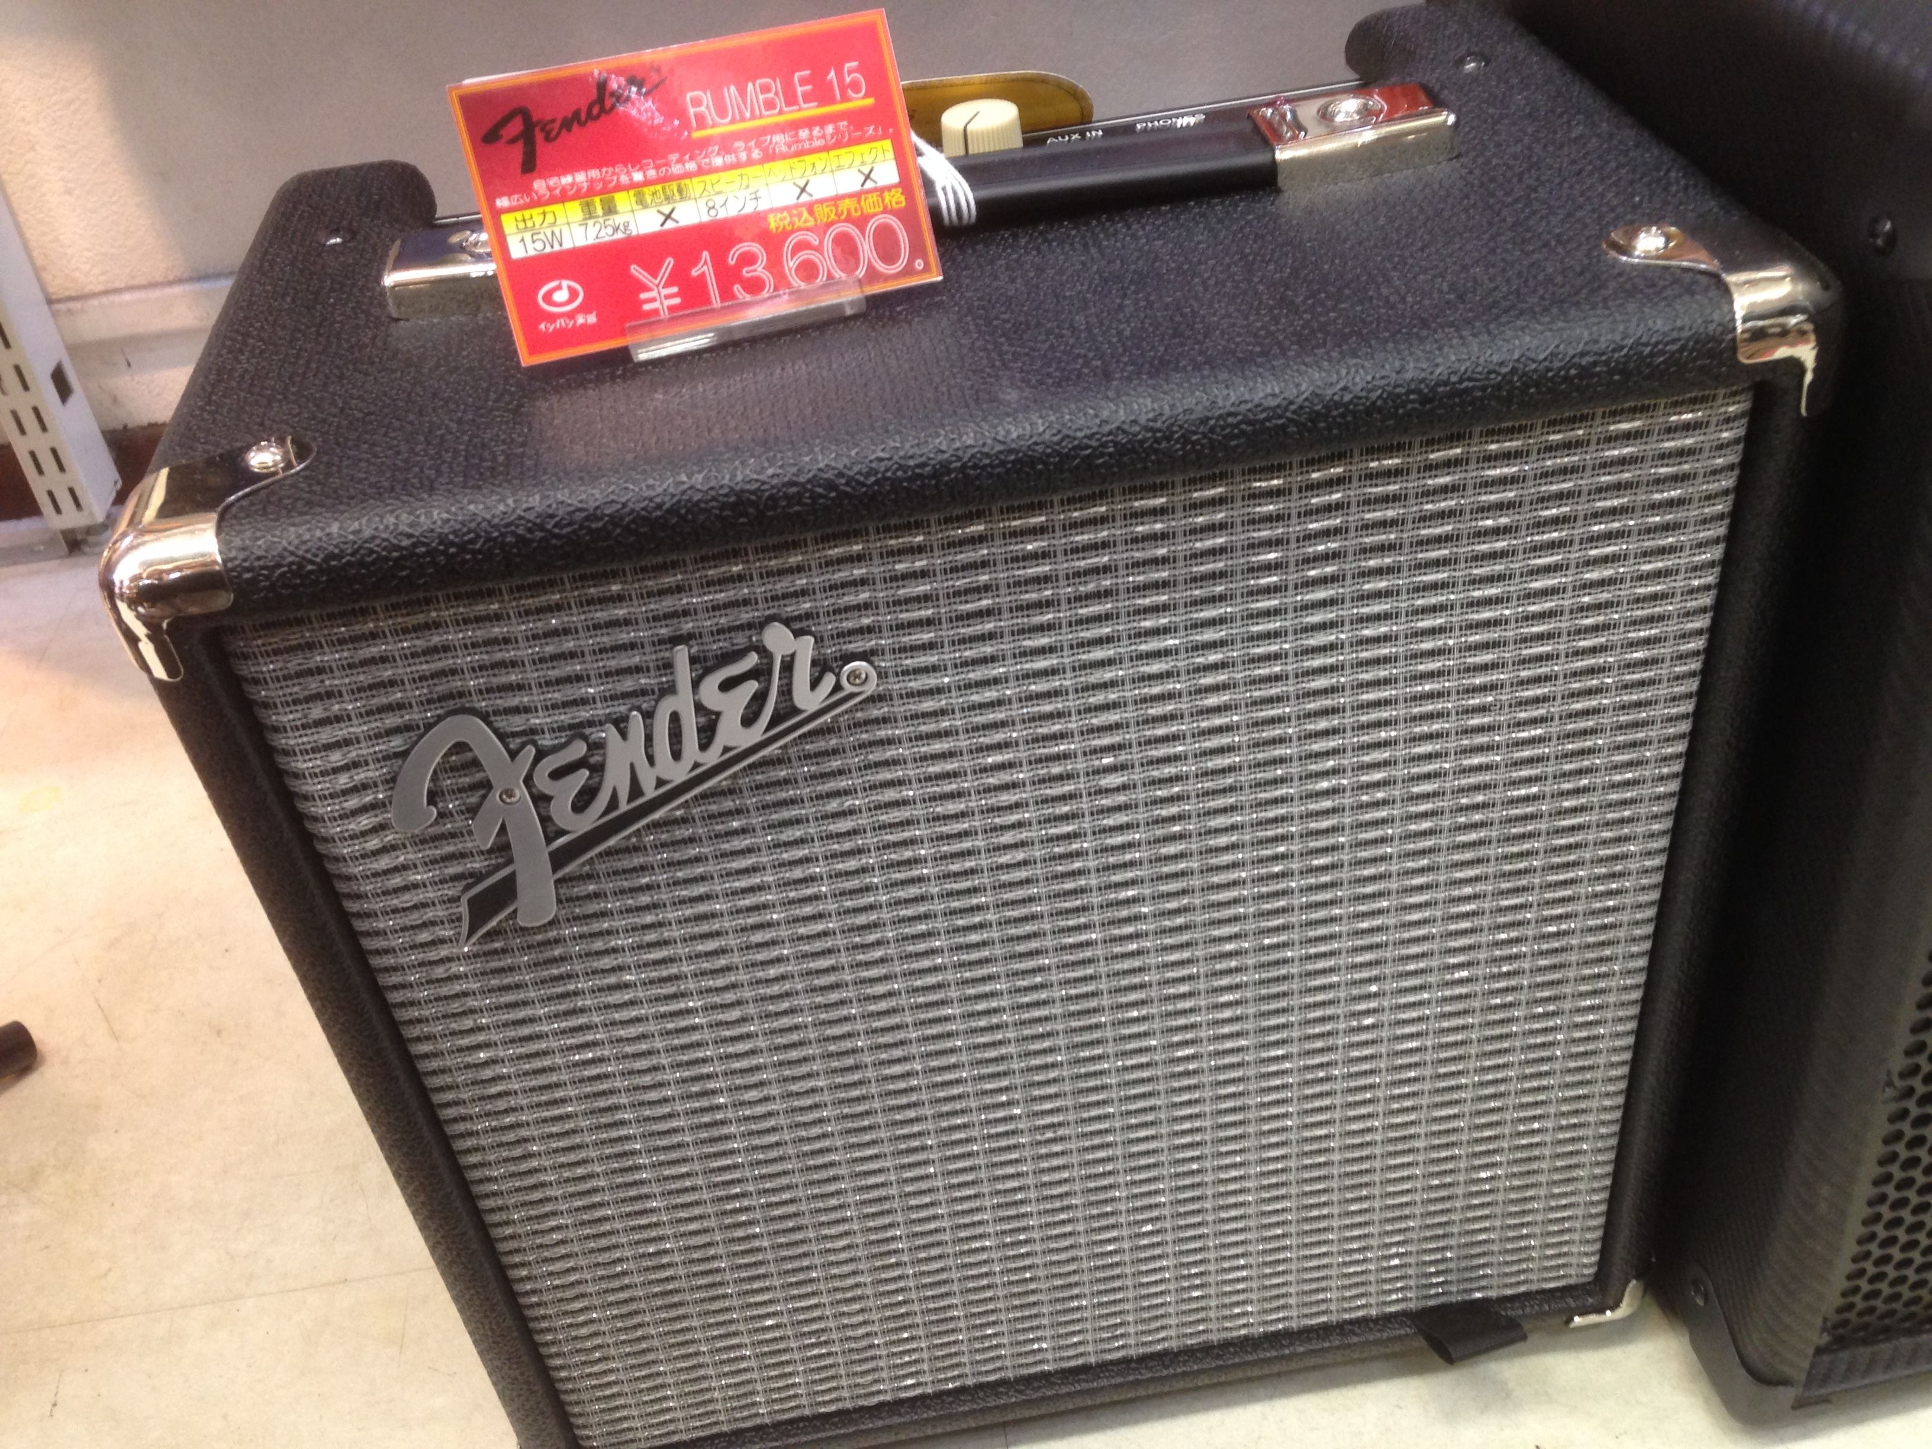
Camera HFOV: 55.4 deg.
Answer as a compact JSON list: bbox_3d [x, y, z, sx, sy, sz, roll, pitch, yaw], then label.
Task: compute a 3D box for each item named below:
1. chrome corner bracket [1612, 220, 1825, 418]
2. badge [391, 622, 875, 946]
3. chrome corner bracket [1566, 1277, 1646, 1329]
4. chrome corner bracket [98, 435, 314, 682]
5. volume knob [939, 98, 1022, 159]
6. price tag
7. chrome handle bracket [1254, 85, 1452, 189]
[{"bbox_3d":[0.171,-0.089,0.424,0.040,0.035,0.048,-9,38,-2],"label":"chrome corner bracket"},{"bbox_3d":[-0.077,0.014,0.439,0.119,0.083,0.005,-9,38,-2],"label":"badge"},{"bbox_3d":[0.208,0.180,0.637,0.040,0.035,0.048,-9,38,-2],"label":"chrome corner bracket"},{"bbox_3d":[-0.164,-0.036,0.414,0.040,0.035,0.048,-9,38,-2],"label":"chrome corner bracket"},{"bbox_3d":[0.005,-0.166,0.528,0.024,0.017,0.024,-5,38,4],"label":"volume knob"},{"bbox_3d":[-0.061,-0.126,0.430,0.102,0.063,0.002,-15,12,-12],"label":"price tag"},{"bbox_3d":[0.101,-0.154,0.480,0.048,0.013,0.028,-9,38,-2],"label":"chrome handle bracket"}]

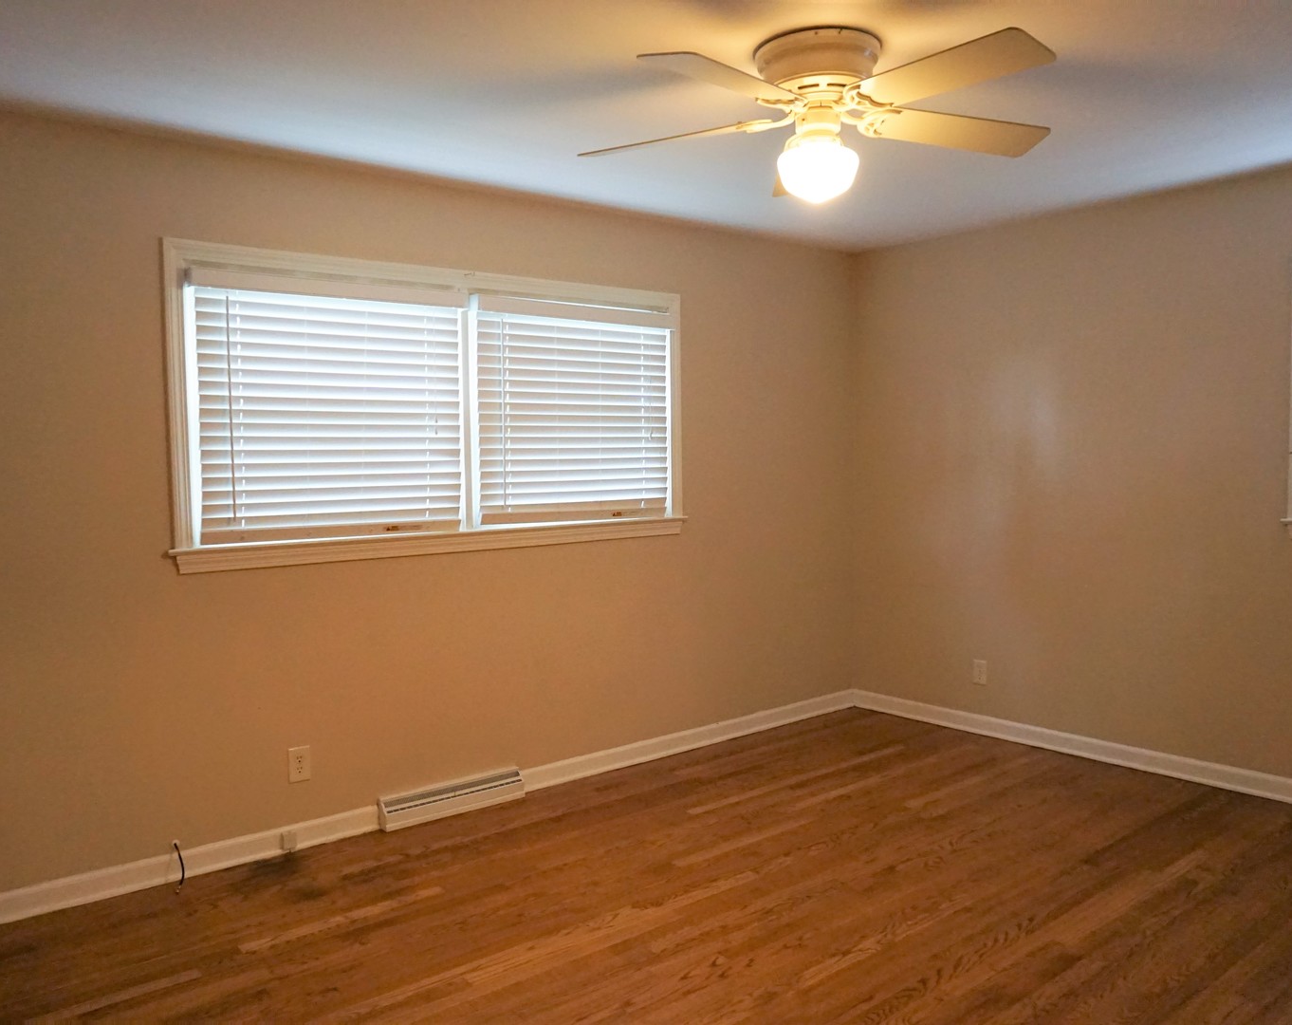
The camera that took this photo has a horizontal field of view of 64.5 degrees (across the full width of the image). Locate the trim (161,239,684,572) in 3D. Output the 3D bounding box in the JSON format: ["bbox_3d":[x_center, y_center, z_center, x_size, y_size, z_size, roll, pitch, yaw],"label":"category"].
[{"bbox_3d":[-0.695,-0.393,4.019,2.236,1.091,0.068,-3,4,-39],"label":"trim"}]

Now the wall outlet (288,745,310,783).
[{"bbox_3d":[-1.236,0.898,3.650,0.074,0.123,0.009,-3,4,-39],"label":"wall outlet"}]

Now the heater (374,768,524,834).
[{"bbox_3d":[-0.749,1.117,4.011,0.607,0.113,0.071,-3,4,-39],"label":"heater"}]

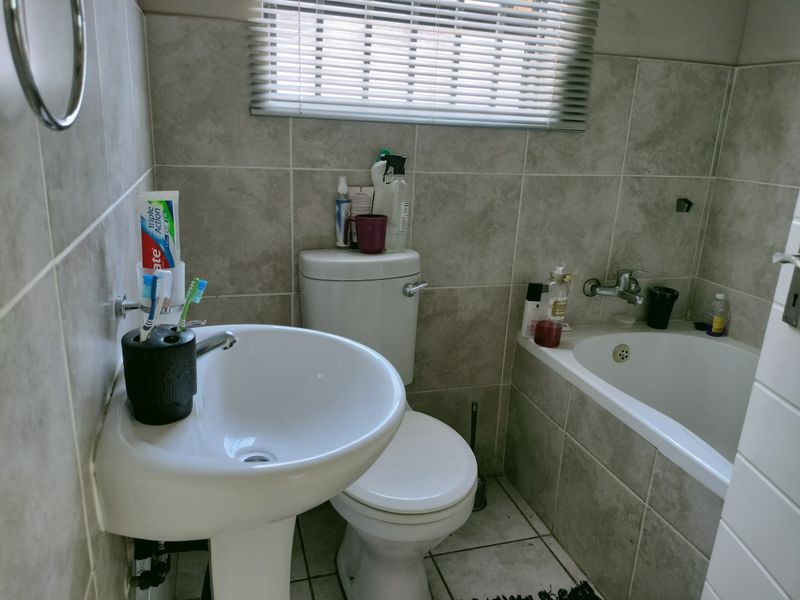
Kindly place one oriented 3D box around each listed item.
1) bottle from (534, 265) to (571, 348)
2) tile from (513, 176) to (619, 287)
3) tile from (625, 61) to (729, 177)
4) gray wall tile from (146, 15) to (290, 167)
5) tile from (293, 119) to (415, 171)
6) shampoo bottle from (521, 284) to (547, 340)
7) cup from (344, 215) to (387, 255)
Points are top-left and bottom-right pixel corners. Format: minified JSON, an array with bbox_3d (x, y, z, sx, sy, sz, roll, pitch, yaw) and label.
[{"bbox_3d":[0.482,0.011,1.947,0.082,0.238,0.072,3,17,-1],"label":"bottle"},{"bbox_3d":[0.525,-0.220,1.970,0.342,0.340,0.012,-3,17,-17],"label":"tile"},{"bbox_3d":[0.880,-0.569,1.991,0.351,0.344,0.010,-3,18,-18],"label":"tile"},{"bbox_3d":[-0.443,-0.505,1.566,0.335,0.340,0.012,-3,17,-17],"label":"gray wall tile"},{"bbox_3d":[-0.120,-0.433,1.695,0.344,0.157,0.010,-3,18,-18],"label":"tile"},{"bbox_3d":[0.431,0.033,1.982,0.062,0.171,0.036,-2,18,-15],"label":"shampoo bottle"},{"bbox_3d":[-0.089,-0.180,1.694,0.118,0.099,0.088,-3,18,-18],"label":"cup"}]

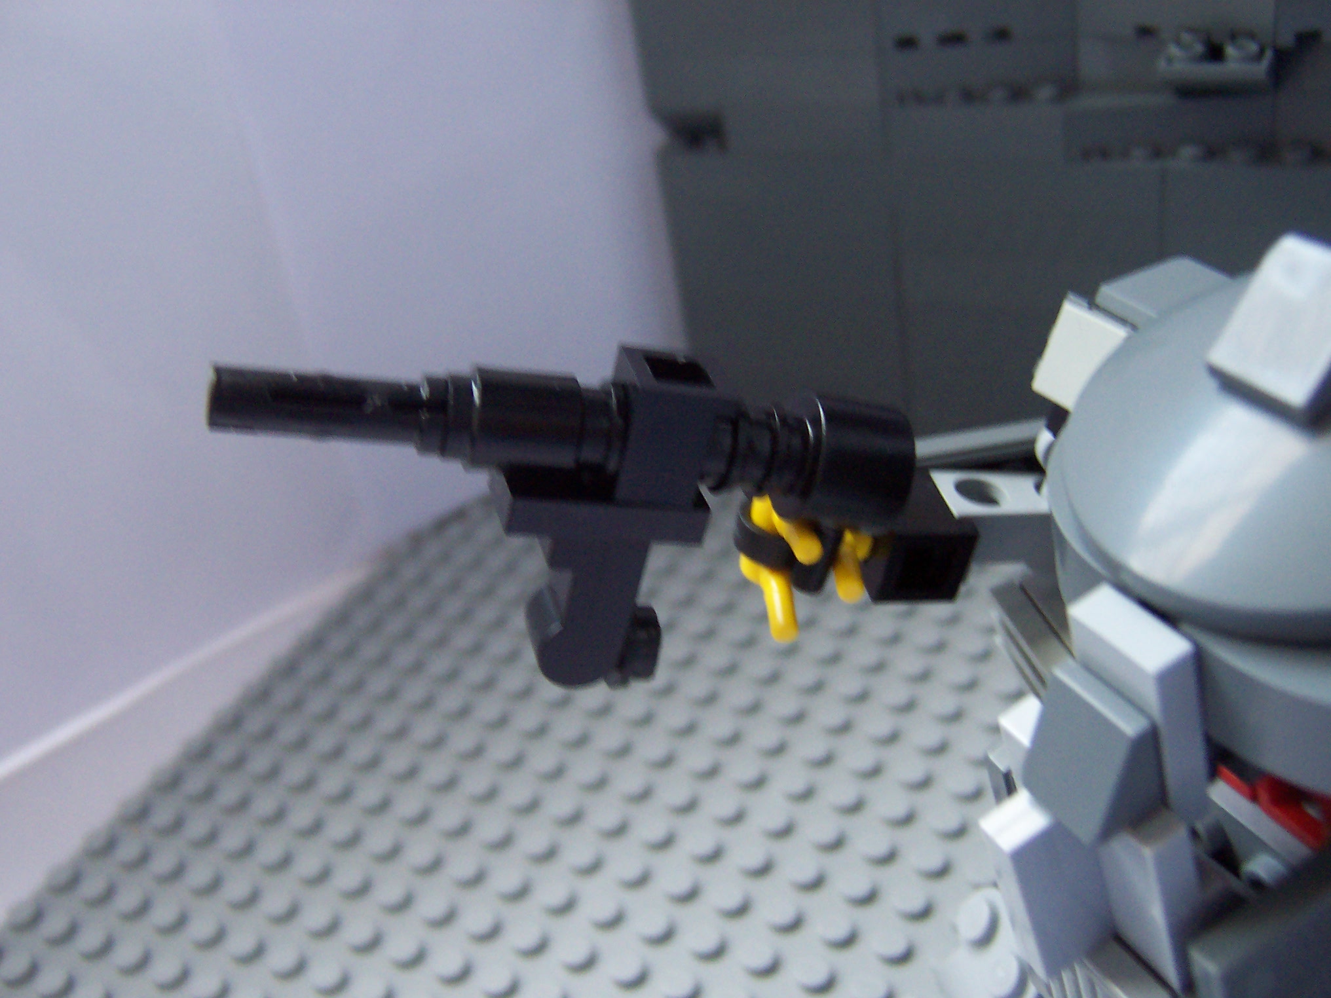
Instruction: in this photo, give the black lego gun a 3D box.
[{"bbox_3d":[-0.005,0.002,0.111,0.061,0.027,0.011,4,28,-17],"label":"black lego gun"}]

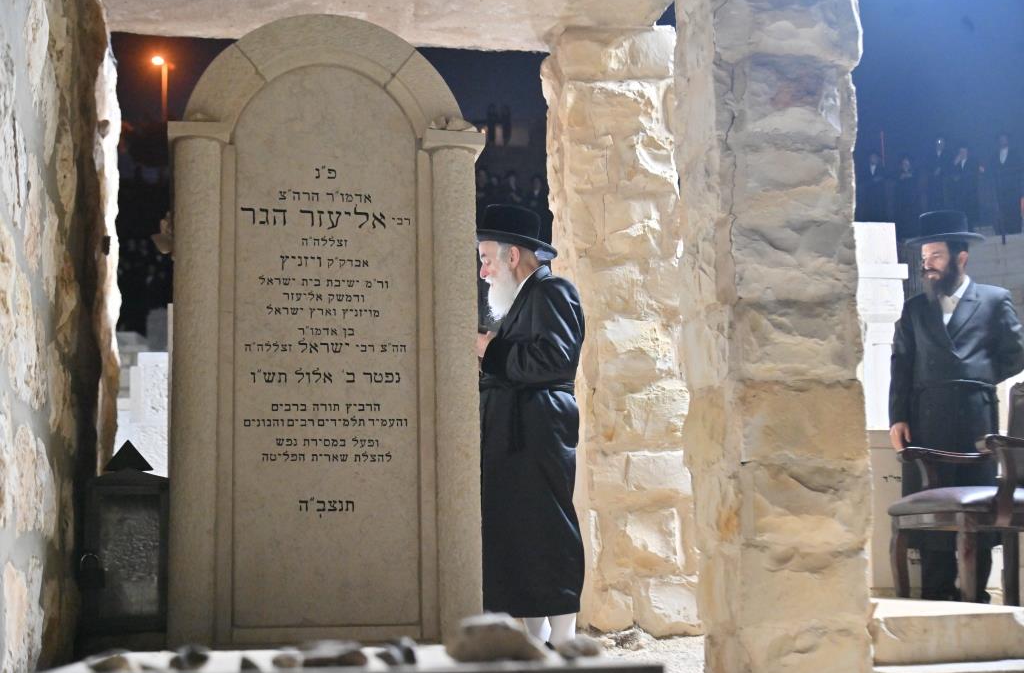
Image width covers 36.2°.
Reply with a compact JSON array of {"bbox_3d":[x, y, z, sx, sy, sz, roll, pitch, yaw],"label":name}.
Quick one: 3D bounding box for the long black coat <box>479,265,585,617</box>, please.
[{"bbox_3d":[0.042,0.396,5.900,0.430,1.312,0.500,1,-10,-11],"label":"long black coat"}]

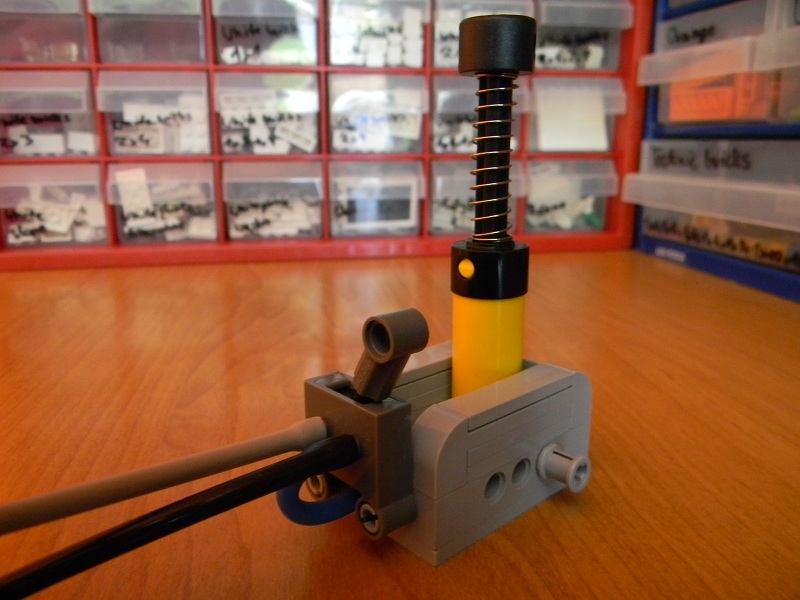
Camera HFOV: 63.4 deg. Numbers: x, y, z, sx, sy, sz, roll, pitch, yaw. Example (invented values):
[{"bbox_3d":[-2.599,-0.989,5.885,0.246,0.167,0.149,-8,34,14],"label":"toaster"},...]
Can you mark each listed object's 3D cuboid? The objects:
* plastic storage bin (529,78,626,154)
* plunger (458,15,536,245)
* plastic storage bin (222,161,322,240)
[{"bbox_3d":[0.095,-0.123,0.435,0.055,0.043,0.127,-2,15,-8],"label":"plastic storage bin"},{"bbox_3d":[0.019,-0.032,0.127,0.015,0.043,0.015,-2,15,-8],"label":"plunger"},{"bbox_3d":[-0.080,-0.071,0.421,0.055,0.043,0.127,-2,15,-8],"label":"plastic storage bin"}]

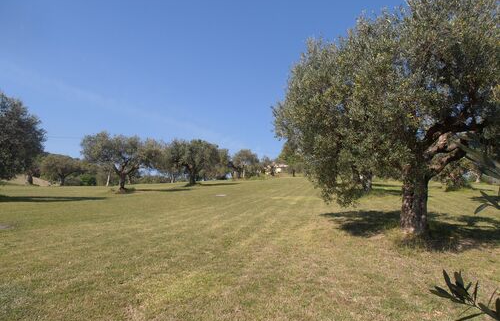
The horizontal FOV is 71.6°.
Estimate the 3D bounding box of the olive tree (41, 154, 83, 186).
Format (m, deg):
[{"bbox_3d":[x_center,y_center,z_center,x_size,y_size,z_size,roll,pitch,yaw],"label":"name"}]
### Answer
[{"bbox_3d":[-27.729,1.324,51.000,6.080,4.710,5.600,0,-2,0],"label":"olive tree"}]

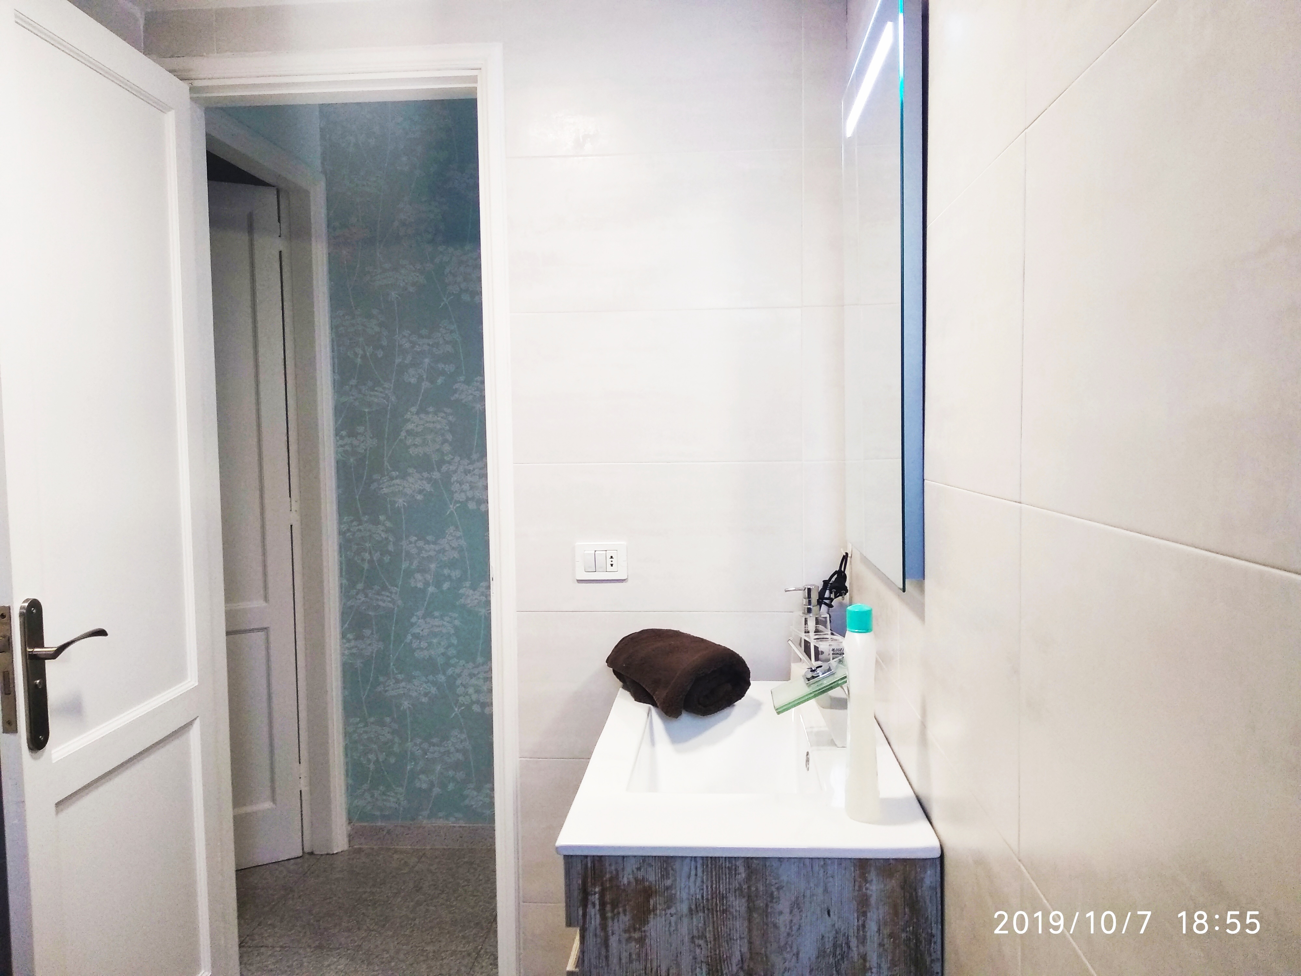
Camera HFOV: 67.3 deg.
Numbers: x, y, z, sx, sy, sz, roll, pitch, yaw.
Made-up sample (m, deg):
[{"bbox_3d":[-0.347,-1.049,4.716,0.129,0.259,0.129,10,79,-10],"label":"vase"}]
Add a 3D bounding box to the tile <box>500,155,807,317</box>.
[{"bbox_3d":[-0.002,-0.509,1.950,0.606,0.304,0.010,0,3,4],"label":"tile"}]

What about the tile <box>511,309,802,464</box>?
[{"bbox_3d":[0.001,-0.204,1.968,0.606,0.304,0.010,0,3,4],"label":"tile"}]

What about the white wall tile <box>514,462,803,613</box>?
[{"bbox_3d":[0.005,0.101,1.986,0.606,0.304,0.010,0,3,4],"label":"white wall tile"}]

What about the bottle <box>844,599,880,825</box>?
[{"bbox_3d":[0.271,0.286,1.252,0.043,0.267,0.080,0,3,4],"label":"bottle"}]

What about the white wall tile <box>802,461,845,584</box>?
[{"bbox_3d":[0.351,0.099,1.959,0.088,0.304,0.010,0,3,4],"label":"white wall tile"}]

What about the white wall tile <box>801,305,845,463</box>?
[{"bbox_3d":[0.347,-0.207,1.941,0.088,0.304,0.010,0,3,4],"label":"white wall tile"}]

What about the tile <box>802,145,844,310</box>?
[{"bbox_3d":[0.344,-0.512,1.923,0.088,0.304,0.010,0,3,4],"label":"tile"}]

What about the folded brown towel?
[{"bbox_3d":[0.049,0.332,1.799,0.170,0.120,0.220,-3,4,-31],"label":"folded brown towel"}]

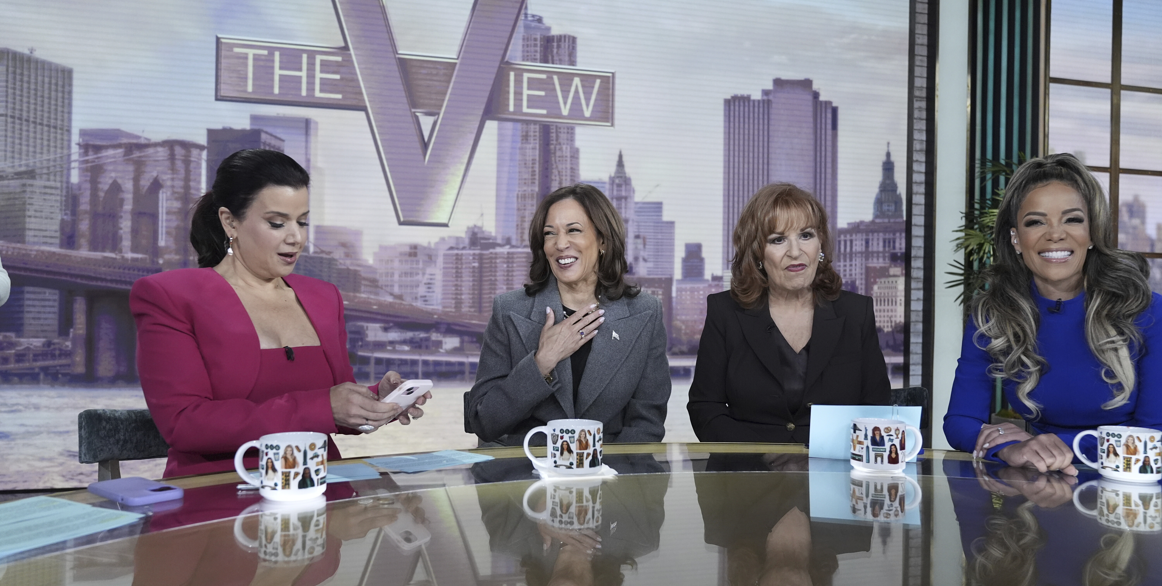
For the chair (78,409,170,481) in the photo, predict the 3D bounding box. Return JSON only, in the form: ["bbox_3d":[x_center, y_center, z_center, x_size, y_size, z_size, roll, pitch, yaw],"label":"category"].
[{"bbox_3d":[-0.652,0.642,1.636,0.561,0.836,0.510,-1,-2,43],"label":"chair"}]

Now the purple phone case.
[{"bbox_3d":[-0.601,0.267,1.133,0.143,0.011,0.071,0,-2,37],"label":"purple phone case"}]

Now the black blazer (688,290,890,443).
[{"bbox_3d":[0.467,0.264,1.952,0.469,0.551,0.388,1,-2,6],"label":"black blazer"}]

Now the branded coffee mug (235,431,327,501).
[{"bbox_3d":[-0.414,0.237,1.154,0.127,0.079,0.089,1,-2,0],"label":"branded coffee mug"}]

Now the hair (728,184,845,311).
[{"bbox_3d":[0.479,-0.097,1.972,0.255,0.296,0.250,1,-2,10],"label":"hair"}]

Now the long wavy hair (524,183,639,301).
[{"bbox_3d":[0.001,-0.106,1.921,0.245,0.267,0.235,0,-2,23],"label":"long wavy hair"}]

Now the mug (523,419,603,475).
[{"bbox_3d":[-0.028,0.244,1.341,0.127,0.079,0.089,1,-2,0],"label":"mug"}]

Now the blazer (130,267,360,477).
[{"bbox_3d":[-0.605,0.192,1.581,0.469,0.469,0.428,2,-2,-45],"label":"blazer"}]

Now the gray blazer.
[{"bbox_3d":[-0.026,0.244,1.871,0.459,0.561,0.367,1,-2,6],"label":"gray blazer"}]

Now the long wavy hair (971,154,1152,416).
[{"bbox_3d":[0.961,0.002,1.694,0.316,0.510,0.286,0,-2,25],"label":"long wavy hair"}]

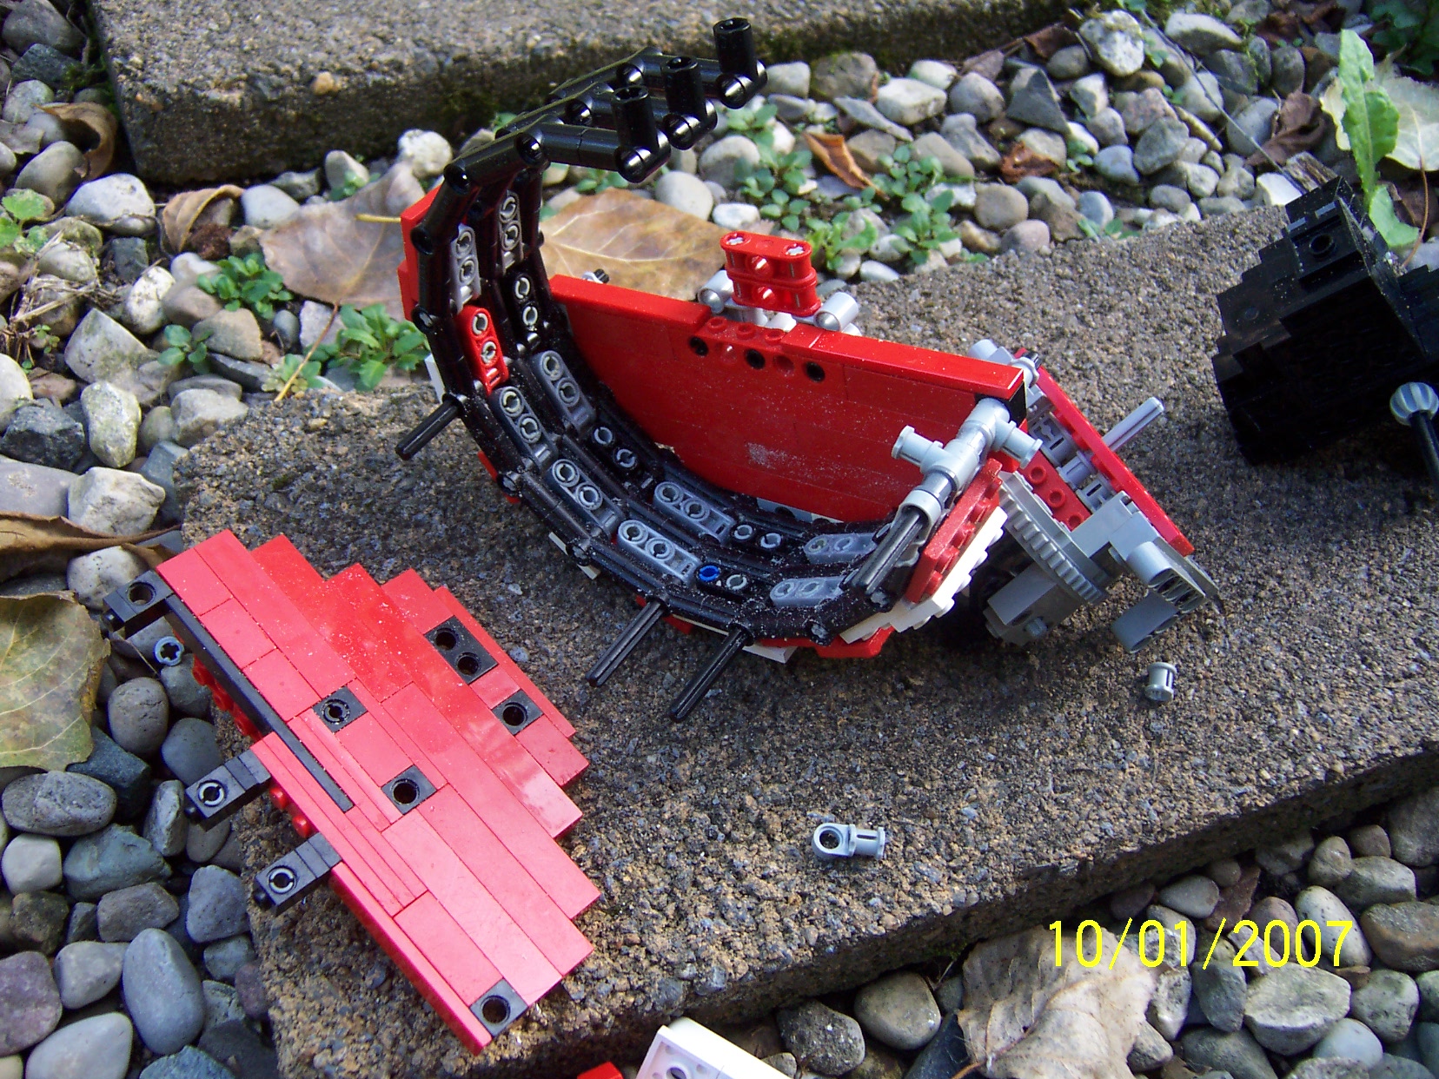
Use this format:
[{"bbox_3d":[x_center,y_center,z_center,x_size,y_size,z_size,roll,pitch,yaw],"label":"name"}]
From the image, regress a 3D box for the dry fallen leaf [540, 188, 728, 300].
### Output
[{"bbox_3d":[-0.029,-0.094,0.444,0.063,0.012,0.058,1,53,-1],"label":"dry fallen leaf"}]

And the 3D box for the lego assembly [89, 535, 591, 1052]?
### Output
[{"bbox_3d":[-0.078,0.050,0.308,0.128,0.016,0.079,46,50,12],"label":"lego assembly"}]

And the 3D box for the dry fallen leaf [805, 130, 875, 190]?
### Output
[{"bbox_3d":[0.042,-0.133,0.481,0.014,0.010,0.034,-33,61,-24],"label":"dry fallen leaf"}]

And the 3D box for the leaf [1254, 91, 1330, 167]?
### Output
[{"bbox_3d":[0.207,-0.148,0.496,0.027,0.016,0.029,1,53,-1],"label":"leaf"}]

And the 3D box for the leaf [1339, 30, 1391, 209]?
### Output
[{"bbox_3d":[0.224,-0.144,0.476,0.020,0.036,0.046,1,53,-1],"label":"leaf"}]

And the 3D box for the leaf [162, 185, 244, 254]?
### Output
[{"bbox_3d":[-0.168,-0.104,0.446,0.027,0.016,0.025,1,53,-1],"label":"leaf"}]

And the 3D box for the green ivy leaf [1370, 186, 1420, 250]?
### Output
[{"bbox_3d":[0.227,-0.108,0.463,0.018,0.014,0.021,1,53,-1],"label":"green ivy leaf"}]

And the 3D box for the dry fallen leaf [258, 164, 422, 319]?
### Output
[{"bbox_3d":[-0.119,-0.094,0.438,0.055,0.018,0.060,26,56,16],"label":"dry fallen leaf"}]

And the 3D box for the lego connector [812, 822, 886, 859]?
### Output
[{"bbox_3d":[0.029,0.068,0.308,0.016,0.007,0.007,5,53,1],"label":"lego connector"}]

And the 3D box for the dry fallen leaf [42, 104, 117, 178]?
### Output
[{"bbox_3d":[-0.218,-0.137,0.470,0.026,0.018,0.027,1,53,-1],"label":"dry fallen leaf"}]

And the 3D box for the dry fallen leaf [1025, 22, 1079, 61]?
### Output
[{"bbox_3d":[0.127,-0.191,0.528,0.021,0.012,0.020,1,53,-1],"label":"dry fallen leaf"}]

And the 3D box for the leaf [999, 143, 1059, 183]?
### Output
[{"bbox_3d":[0.109,-0.132,0.483,0.020,0.010,0.017,1,53,-1],"label":"leaf"}]

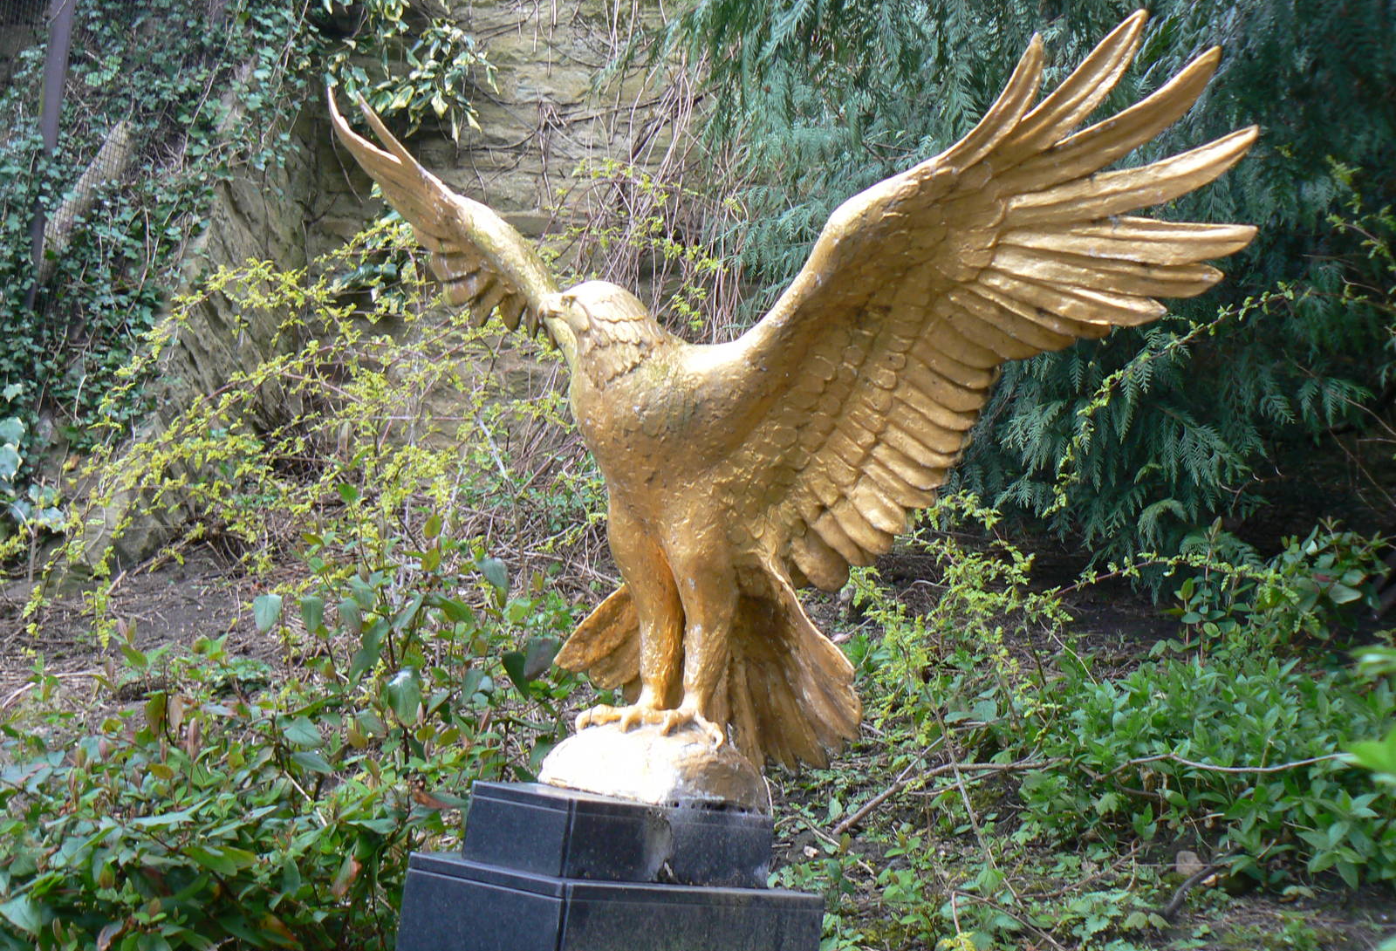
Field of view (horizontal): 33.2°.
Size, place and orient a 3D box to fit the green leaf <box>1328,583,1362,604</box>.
[{"bbox_3d":[1.465,0.267,5.300,0.078,0.047,0.014,7,-37,17],"label":"green leaf"}]

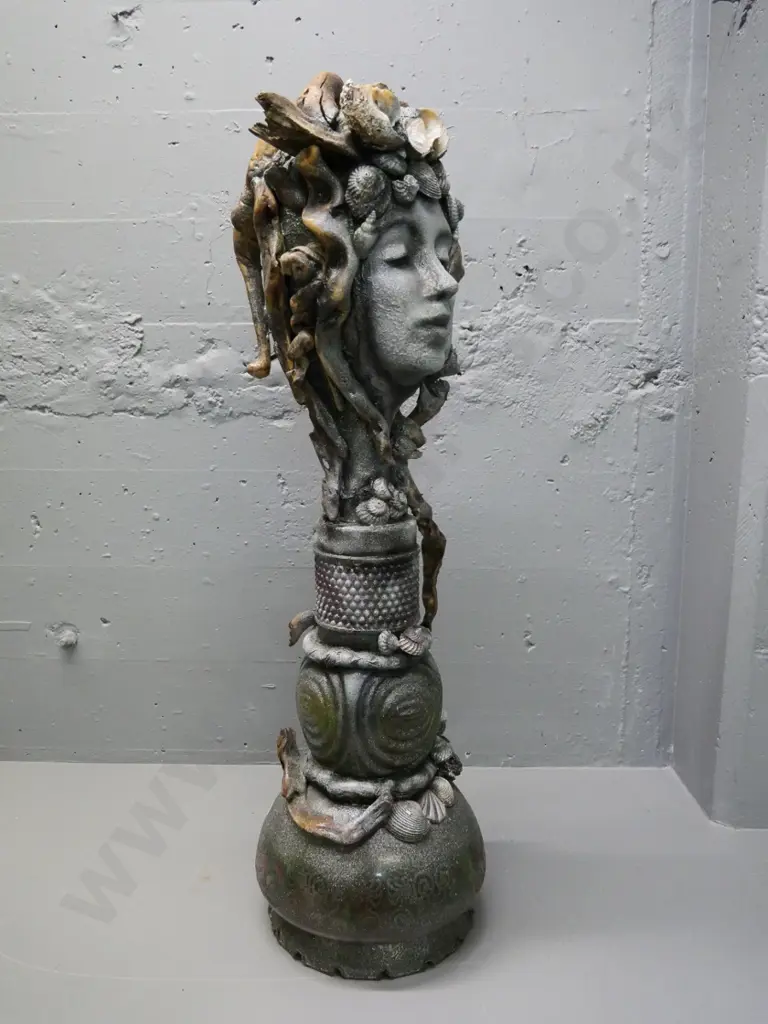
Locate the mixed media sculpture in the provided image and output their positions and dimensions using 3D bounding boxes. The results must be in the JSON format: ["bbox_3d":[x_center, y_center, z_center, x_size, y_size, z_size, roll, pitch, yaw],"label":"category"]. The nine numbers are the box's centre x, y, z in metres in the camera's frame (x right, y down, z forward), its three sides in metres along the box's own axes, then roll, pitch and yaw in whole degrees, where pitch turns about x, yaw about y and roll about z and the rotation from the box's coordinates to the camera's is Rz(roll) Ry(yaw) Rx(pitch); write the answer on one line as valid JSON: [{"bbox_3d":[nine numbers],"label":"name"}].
[{"bbox_3d":[-0.022,0.012,0.841,0.265,0.835,0.245,7,11,39],"label":"mixed media sculpture"}]

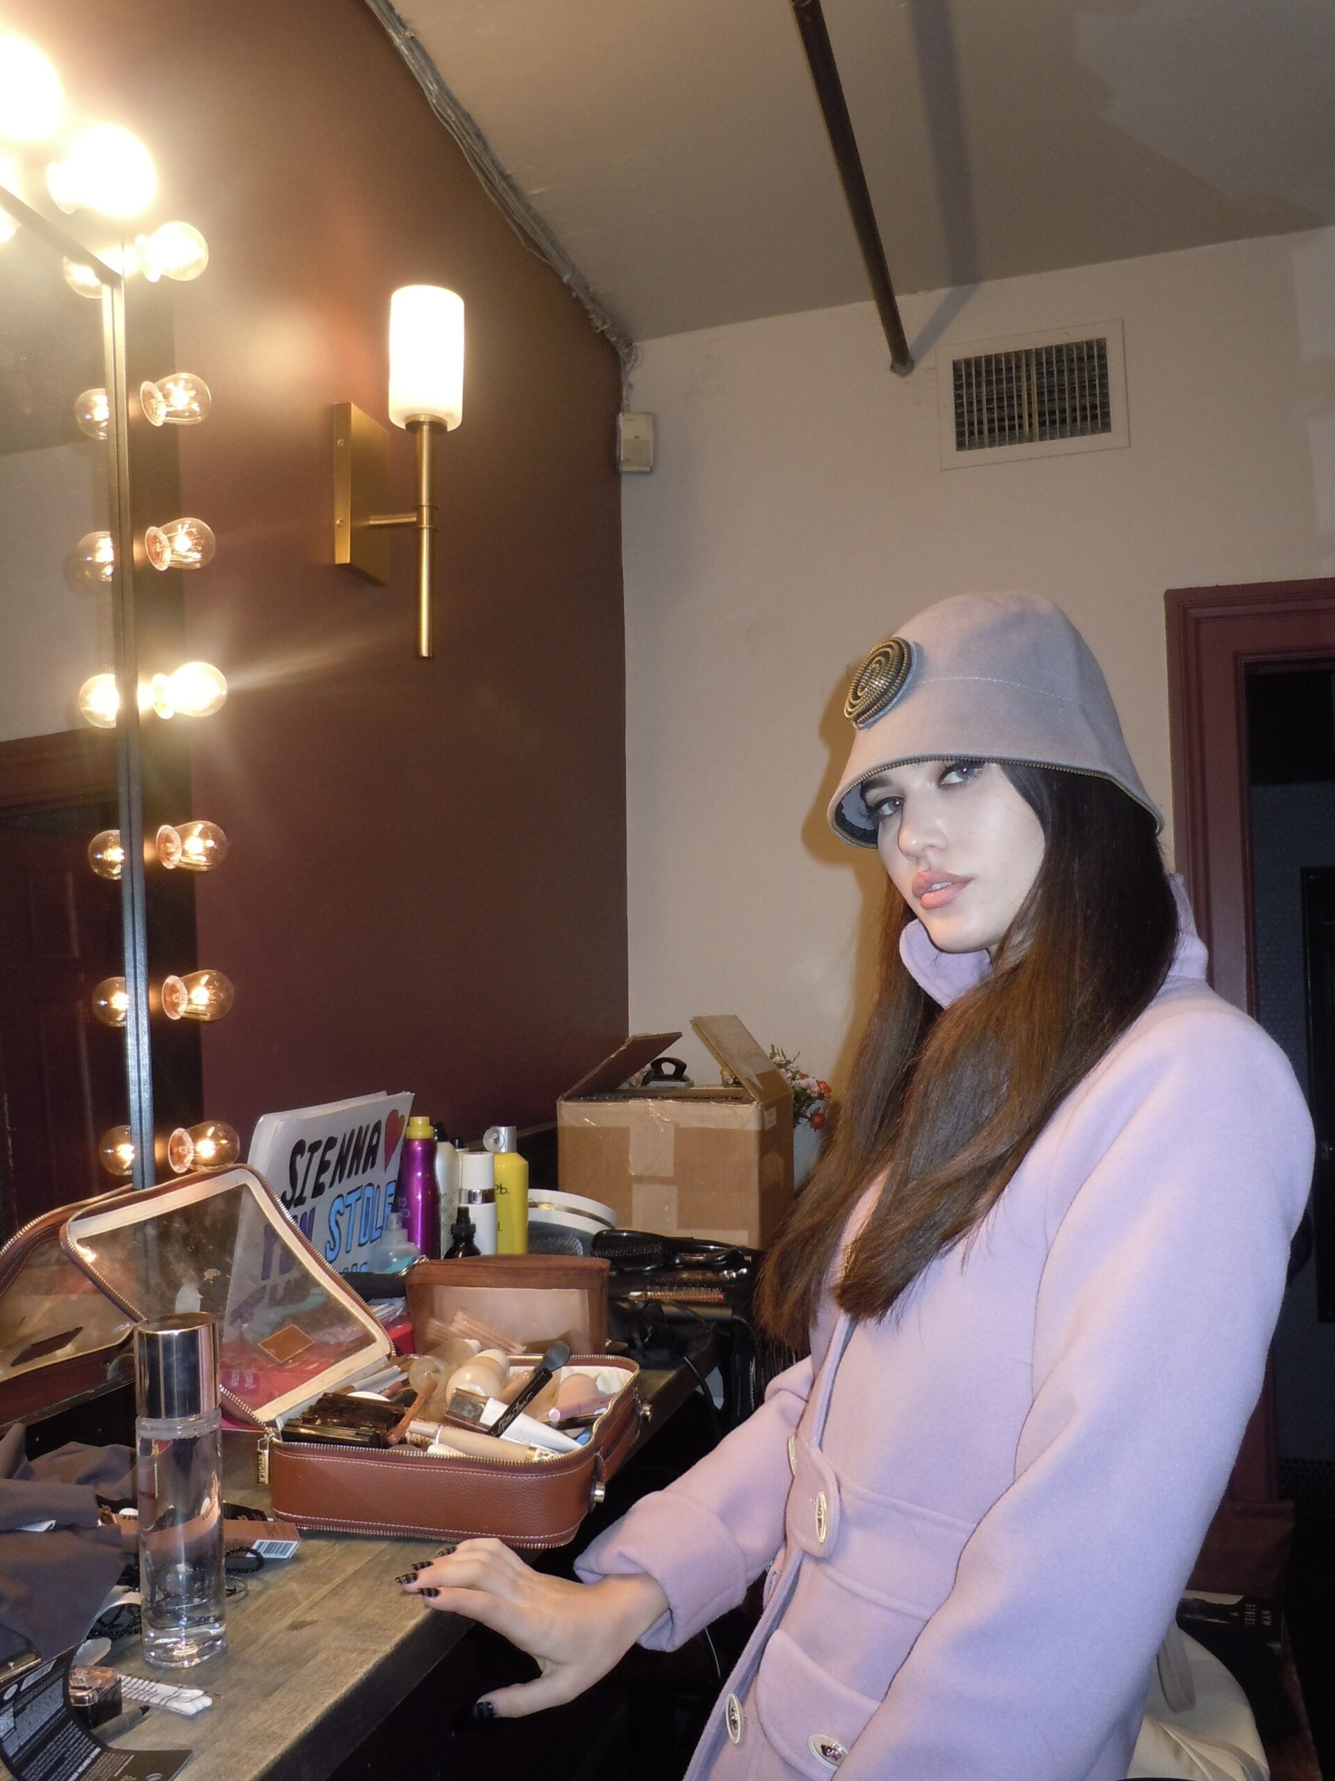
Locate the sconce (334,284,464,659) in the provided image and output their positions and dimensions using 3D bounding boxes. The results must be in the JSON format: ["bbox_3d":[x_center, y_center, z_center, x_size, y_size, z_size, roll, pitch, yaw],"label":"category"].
[{"bbox_3d":[-0.332,-0.532,1.835,0.147,0.477,0.103,-3,-5,17],"label":"sconce"}]

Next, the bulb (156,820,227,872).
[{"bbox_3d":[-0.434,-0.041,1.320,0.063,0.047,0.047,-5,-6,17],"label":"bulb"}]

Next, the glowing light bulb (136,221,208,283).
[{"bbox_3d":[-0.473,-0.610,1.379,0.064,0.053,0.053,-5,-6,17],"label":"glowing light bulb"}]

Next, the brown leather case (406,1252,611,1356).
[{"bbox_3d":[-0.159,0.440,1.463,0.207,0.131,0.054,-2,-5,12],"label":"brown leather case"}]

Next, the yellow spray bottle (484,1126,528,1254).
[{"bbox_3d":[-0.200,0.411,1.762,0.061,0.241,0.061,-1,-5,0],"label":"yellow spray bottle"}]

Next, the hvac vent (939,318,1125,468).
[{"bbox_3d":[0.685,-0.924,2.694,0.341,0.244,0.025,-3,-5,17],"label":"hvac vent"}]

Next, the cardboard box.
[{"bbox_3d":[0.022,0.394,2.363,0.320,0.372,0.323,-2,-5,12],"label":"cardboard box"}]

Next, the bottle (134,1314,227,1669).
[{"bbox_3d":[-0.292,0.357,0.872,0.049,0.195,0.049,-3,-5,17],"label":"bottle"}]

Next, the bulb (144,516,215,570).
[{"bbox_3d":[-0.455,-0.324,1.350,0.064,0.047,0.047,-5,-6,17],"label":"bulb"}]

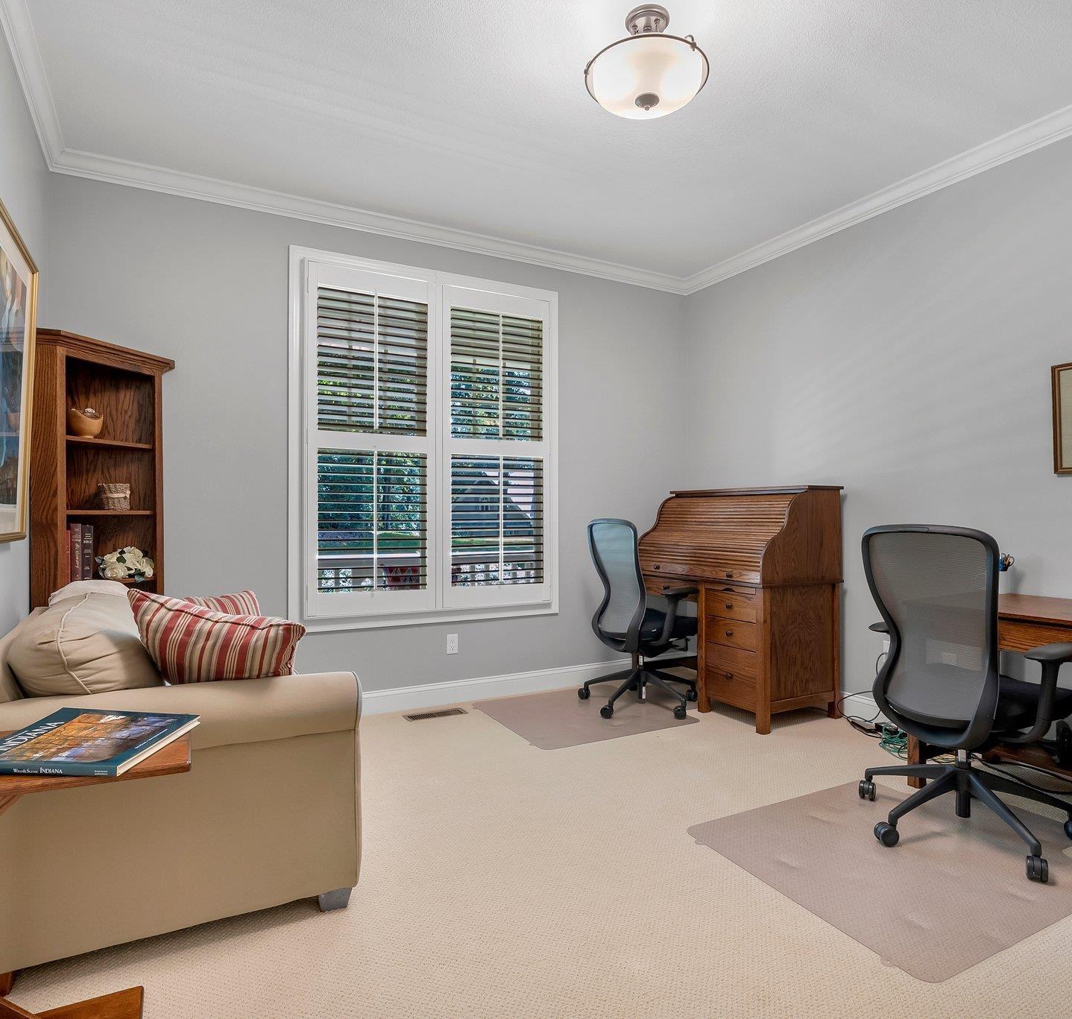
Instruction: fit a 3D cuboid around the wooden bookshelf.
[{"bbox_3d":[-1.980,0.219,2.978,0.430,1.833,0.710,0,0,16],"label":"wooden bookshelf"}]

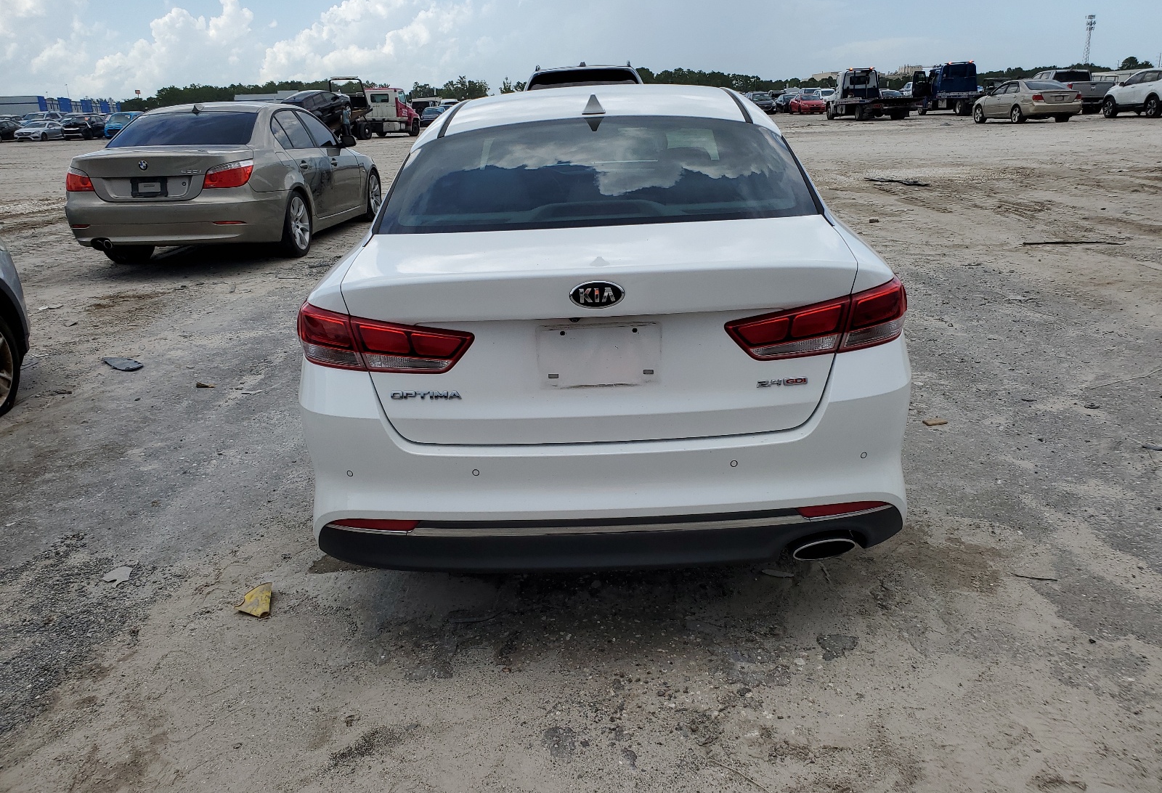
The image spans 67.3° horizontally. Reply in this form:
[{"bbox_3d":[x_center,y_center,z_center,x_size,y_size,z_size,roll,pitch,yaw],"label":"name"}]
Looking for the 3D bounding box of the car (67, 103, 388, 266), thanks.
[{"bbox_3d":[-3.651,-2.482,9.716,1.846,1.475,4.854,-2,19,2],"label":"car"}]

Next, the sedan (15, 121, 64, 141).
[{"bbox_3d":[-40.086,-19.782,65.034,1.870,1.410,4.850,-2,19,1],"label":"sedan"}]

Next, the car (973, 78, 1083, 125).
[{"bbox_3d":[15.889,-10.611,31.378,1.800,1.490,4.800,-3,19,-1],"label":"car"}]

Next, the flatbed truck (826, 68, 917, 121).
[{"bbox_3d":[15.671,-16.474,47.501,2.500,2.715,9.046,-3,19,0],"label":"flatbed truck"}]

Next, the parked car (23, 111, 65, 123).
[{"bbox_3d":[-45.929,-23.377,74.753,1.980,1.870,5.000,-2,19,0],"label":"parked car"}]

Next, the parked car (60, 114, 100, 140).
[{"bbox_3d":[-38.271,-20.619,66.979,1.870,1.650,4.500,-5,19,-8],"label":"parked car"}]

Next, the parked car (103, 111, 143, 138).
[{"bbox_3d":[-30.758,-18.364,59.169,1.780,1.680,4.250,-3,19,-4],"label":"parked car"}]

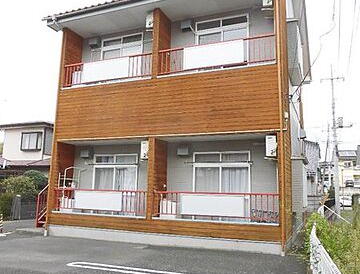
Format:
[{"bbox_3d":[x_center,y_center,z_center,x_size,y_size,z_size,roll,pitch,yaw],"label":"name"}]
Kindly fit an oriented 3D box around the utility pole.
[{"bbox_3d":[11.118,0.120,23.810,1.600,10.943,0.500,0,-9,6],"label":"utility pole"}]

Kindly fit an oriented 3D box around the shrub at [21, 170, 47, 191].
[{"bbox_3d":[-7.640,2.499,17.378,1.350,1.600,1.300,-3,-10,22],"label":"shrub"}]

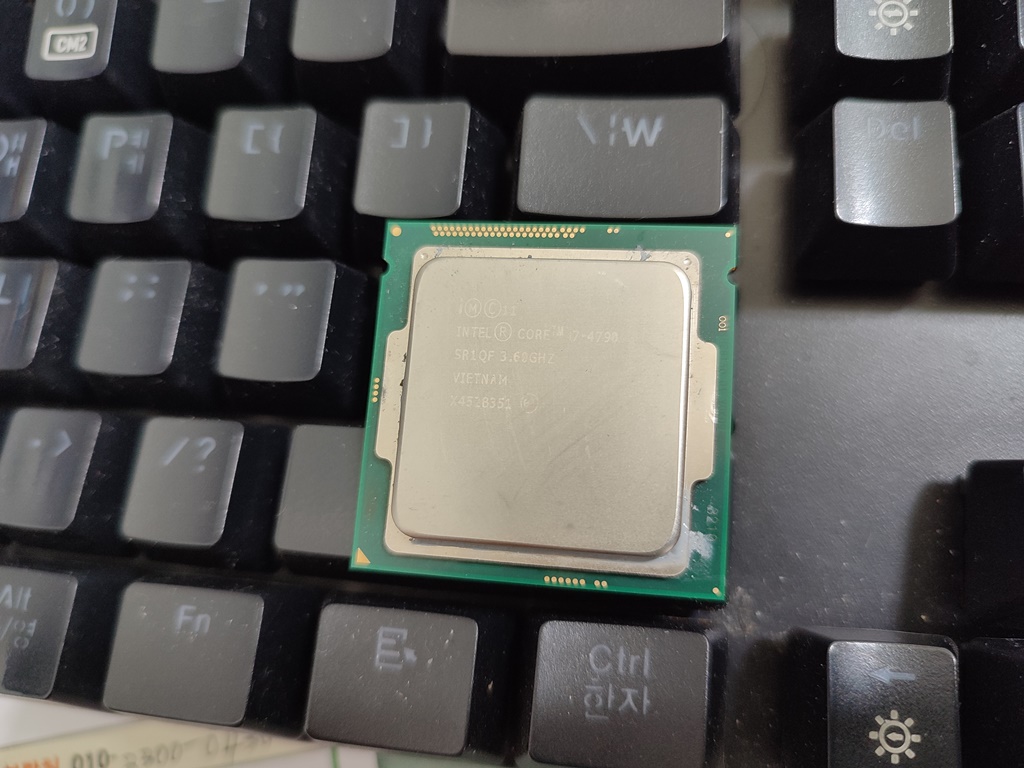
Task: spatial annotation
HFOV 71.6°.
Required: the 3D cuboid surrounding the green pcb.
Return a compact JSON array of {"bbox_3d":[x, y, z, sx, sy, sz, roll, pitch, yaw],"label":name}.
[{"bbox_3d":[0.003,0.001,0.072,0.037,0.004,0.037,3,80,10],"label":"green pcb"}]

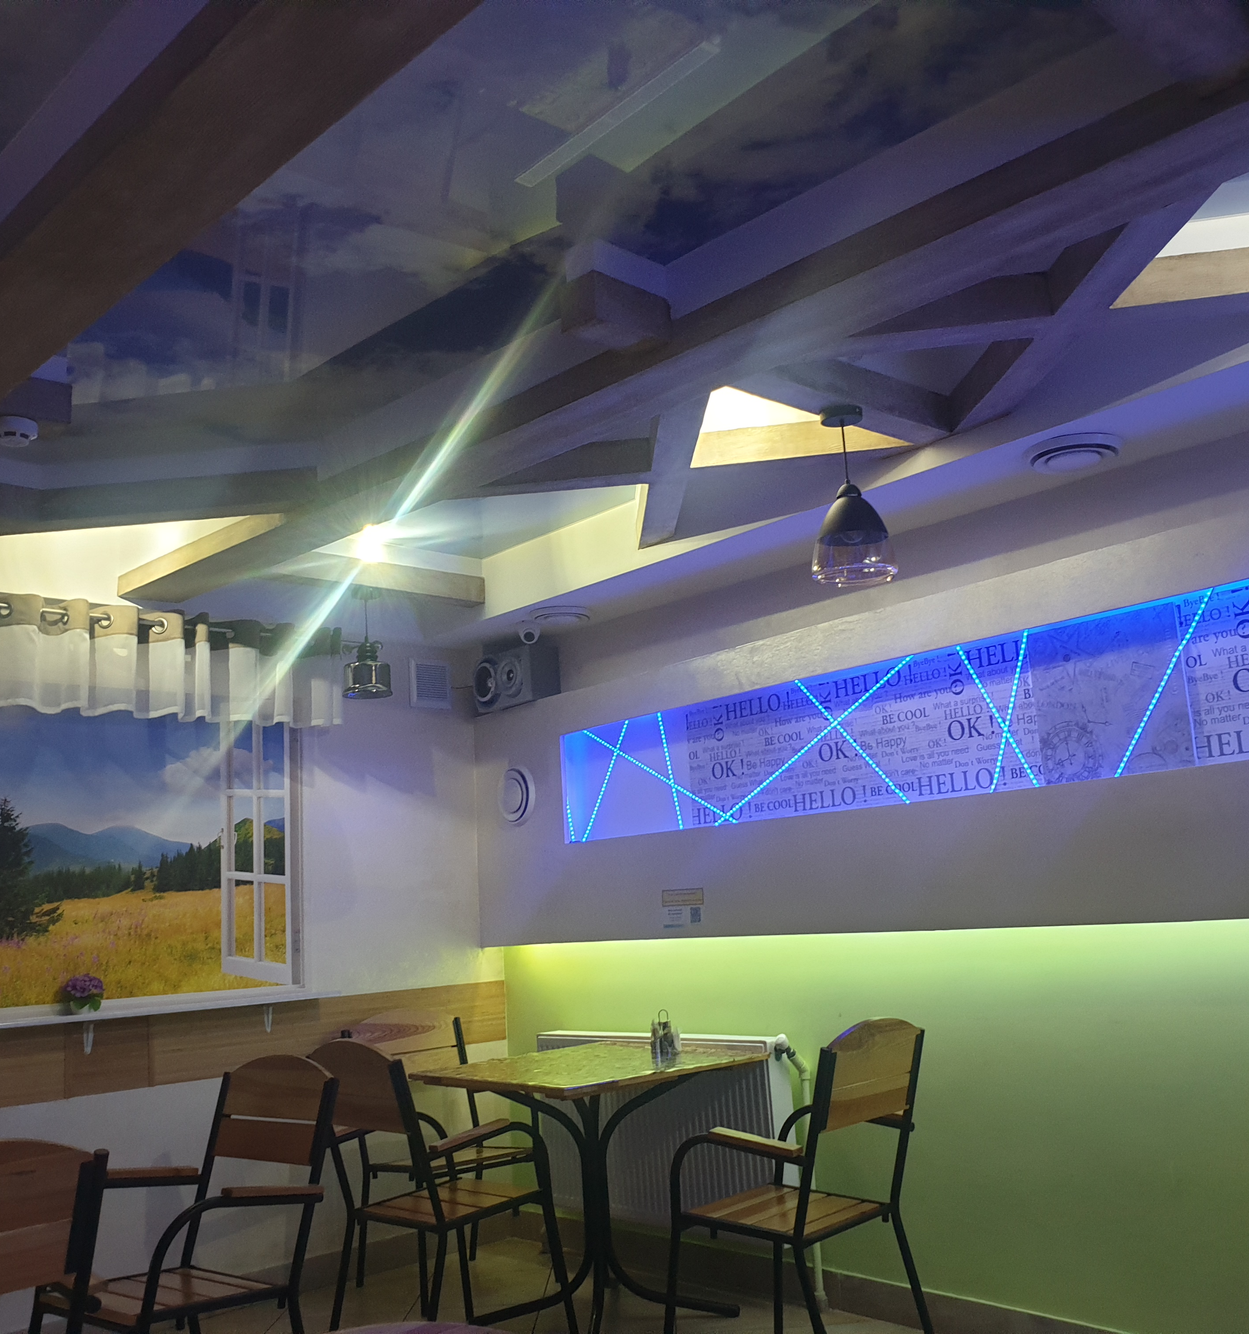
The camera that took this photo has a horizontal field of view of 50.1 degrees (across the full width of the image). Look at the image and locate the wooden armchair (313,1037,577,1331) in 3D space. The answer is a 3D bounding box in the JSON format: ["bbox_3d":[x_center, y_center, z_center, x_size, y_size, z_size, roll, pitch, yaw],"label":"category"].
[{"bbox_3d":[-0.504,1.471,3.742,0.518,0.903,0.629,-12,-14,40],"label":"wooden armchair"}]

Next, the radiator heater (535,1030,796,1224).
[{"bbox_3d":[0.109,1.528,4.435,0.102,0.584,1.132,6,-14,-41],"label":"radiator heater"}]

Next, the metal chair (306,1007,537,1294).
[{"bbox_3d":[-0.602,1.663,4.655,0.522,0.915,0.614,6,-14,-41],"label":"metal chair"}]

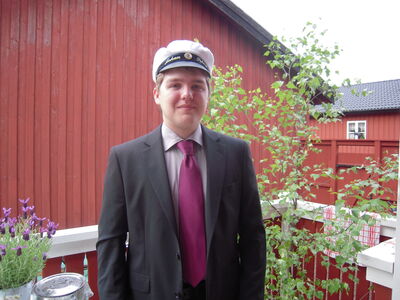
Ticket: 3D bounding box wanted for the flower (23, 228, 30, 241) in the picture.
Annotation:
[{"bbox_3d":[-0.617,0.300,1.150,0.027,0.043,0.027,0,1,-24],"label":"flower"}]

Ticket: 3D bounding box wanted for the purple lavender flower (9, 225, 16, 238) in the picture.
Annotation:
[{"bbox_3d":[-0.678,0.295,1.170,0.027,0.048,0.027,0,1,-24],"label":"purple lavender flower"}]

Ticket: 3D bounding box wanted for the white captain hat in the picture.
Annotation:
[{"bbox_3d":[-0.055,-0.293,1.120,0.213,0.125,0.260,1,-12,-10],"label":"white captain hat"}]

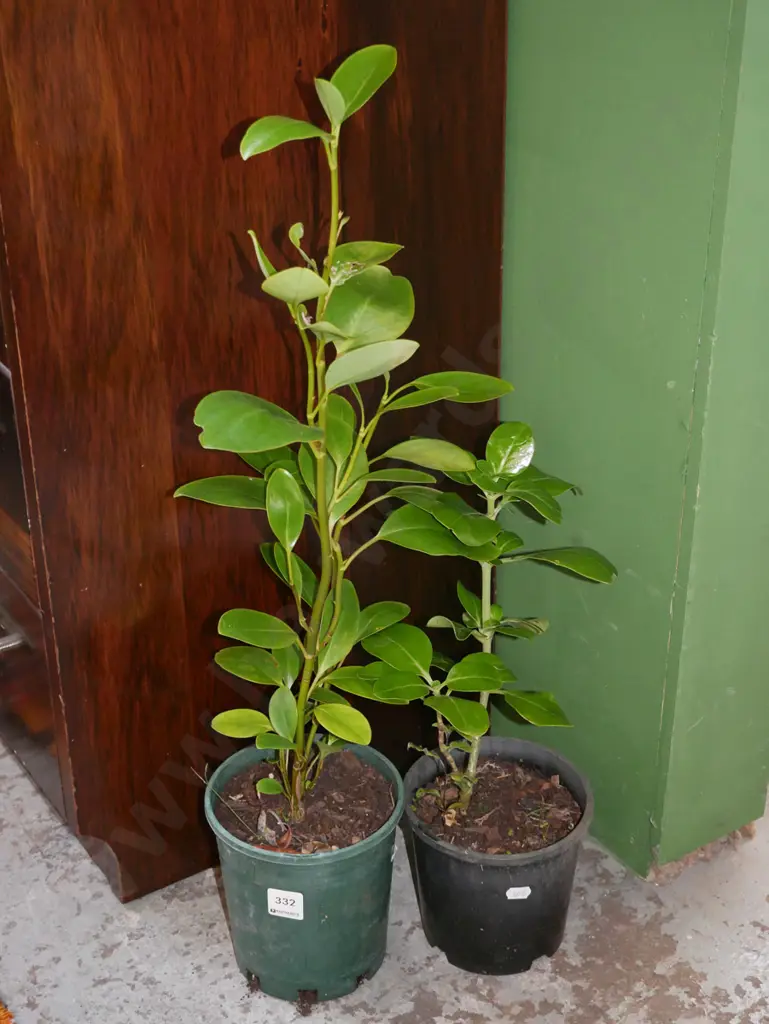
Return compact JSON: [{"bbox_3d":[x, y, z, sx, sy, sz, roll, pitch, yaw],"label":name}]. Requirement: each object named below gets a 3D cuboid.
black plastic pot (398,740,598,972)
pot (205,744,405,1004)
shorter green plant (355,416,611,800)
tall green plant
[{"bbox_3d":[0.120,0.385,1.950,0.204,0.184,0.204,0,32,0],"label":"black plastic pot"},{"bbox_3d":[-0.080,0.373,1.846,0.200,0.207,0.200,0,30,0],"label":"pot"},{"bbox_3d":[0.094,0.115,1.736,0.265,0.455,0.240,0,30,0],"label":"shorter green plant"},{"bbox_3d":[-0.039,-0.026,1.606,0.310,0.785,0.260,0,30,0],"label":"tall green plant"}]

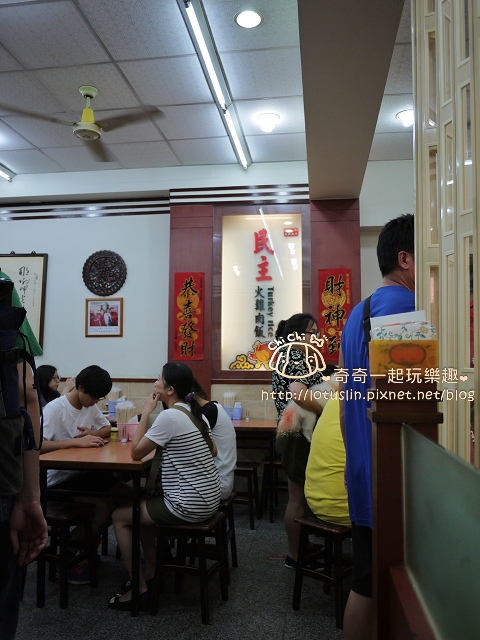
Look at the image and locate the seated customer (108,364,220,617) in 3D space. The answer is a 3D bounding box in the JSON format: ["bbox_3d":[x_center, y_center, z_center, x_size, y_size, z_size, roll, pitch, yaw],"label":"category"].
[{"bbox_3d":[-0.377,0.846,2.690,0.630,1.240,0.450,-1,-6,19],"label":"seated customer"}]

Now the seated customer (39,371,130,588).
[{"bbox_3d":[-0.896,0.884,2.892,0.700,1.245,0.540,-2,-5,25],"label":"seated customer"}]

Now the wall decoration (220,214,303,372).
[{"bbox_3d":[0.208,-0.272,4.967,0.780,1.510,0.050,0,-6,9],"label":"wall decoration"}]

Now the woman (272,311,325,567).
[{"bbox_3d":[0.428,0.760,3.422,0.460,1.610,0.480,0,-5,11],"label":"woman"}]

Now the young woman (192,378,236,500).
[{"bbox_3d":[-0.334,0.948,3.197,0.680,1.180,0.460,0,-5,11],"label":"young woman"}]

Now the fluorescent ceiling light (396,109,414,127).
[{"bbox_3d":[1.338,-1.584,4.115,0.190,0.110,0.190,0,-6,9],"label":"fluorescent ceiling light"}]

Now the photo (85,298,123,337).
[{"bbox_3d":[-1.424,-0.024,5.427,0.434,0.412,0.030,0,-5,9],"label":"photo"}]

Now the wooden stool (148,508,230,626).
[{"bbox_3d":[-0.250,1.277,2.724,0.305,0.448,0.305,-1,-5,16],"label":"wooden stool"}]

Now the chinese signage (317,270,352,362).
[{"bbox_3d":[0.894,-0.051,4.829,0.300,0.860,0.010,0,-6,9],"label":"chinese signage"}]

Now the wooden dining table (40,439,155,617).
[{"bbox_3d":[-0.701,1.144,3.053,0.590,0.757,0.840,0,-5,7],"label":"wooden dining table"}]

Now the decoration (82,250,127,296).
[{"bbox_3d":[-1.435,-0.494,5.472,0.490,0.490,0.030,0,-6,9],"label":"decoration"}]

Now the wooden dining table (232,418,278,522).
[{"bbox_3d":[-0.071,1.276,4.523,0.820,0.757,0.600,0,-5,9],"label":"wooden dining table"}]

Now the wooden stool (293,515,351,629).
[{"bbox_3d":[0.475,1.246,2.637,0.300,0.450,0.300,6,-8,-44],"label":"wooden stool"}]

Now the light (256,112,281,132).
[{"bbox_3d":[0.236,-1.585,4.203,0.190,0.110,0.190,0,-6,9],"label":"light"}]

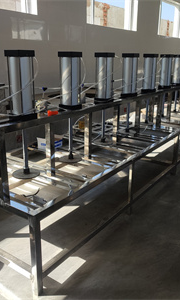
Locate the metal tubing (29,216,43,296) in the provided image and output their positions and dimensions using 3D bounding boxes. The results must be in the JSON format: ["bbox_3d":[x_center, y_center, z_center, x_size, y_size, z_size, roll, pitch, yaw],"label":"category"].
[{"bbox_3d":[-0.345,0.671,1.853,0.049,0.588,0.047,13,21,33],"label":"metal tubing"}]

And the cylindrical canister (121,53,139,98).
[{"bbox_3d":[0.432,-0.812,3.132,0.133,0.453,0.133,13,21,33],"label":"cylindrical canister"}]

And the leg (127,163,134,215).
[{"bbox_3d":[0.408,0.373,2.876,0.040,0.552,0.048,13,21,33],"label":"leg"}]

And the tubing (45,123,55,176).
[{"bbox_3d":[-0.324,-0.020,2.336,0.050,0.470,0.050,13,21,33],"label":"tubing"}]

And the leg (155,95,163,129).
[{"bbox_3d":[0.943,-0.524,3.934,0.050,0.470,0.050,13,21,33],"label":"leg"}]

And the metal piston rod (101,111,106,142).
[{"bbox_3d":[0.141,-0.263,2.948,0.034,0.365,0.034,13,21,33],"label":"metal piston rod"}]

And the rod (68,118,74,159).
[{"bbox_3d":[-0.165,-0.126,2.538,0.034,0.380,0.034,13,21,33],"label":"rod"}]

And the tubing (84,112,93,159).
[{"bbox_3d":[-0.018,-0.143,2.665,0.047,0.453,0.048,13,21,33],"label":"tubing"}]

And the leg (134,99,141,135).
[{"bbox_3d":[0.586,-0.407,3.562,0.050,0.470,0.050,13,21,33],"label":"leg"}]

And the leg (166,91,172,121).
[{"bbox_3d":[1.178,-0.651,4.304,0.047,0.453,0.047,13,21,33],"label":"leg"}]

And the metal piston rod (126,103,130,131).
[{"bbox_3d":[0.445,-0.392,3.357,0.034,0.365,0.034,13,21,33],"label":"metal piston rod"}]

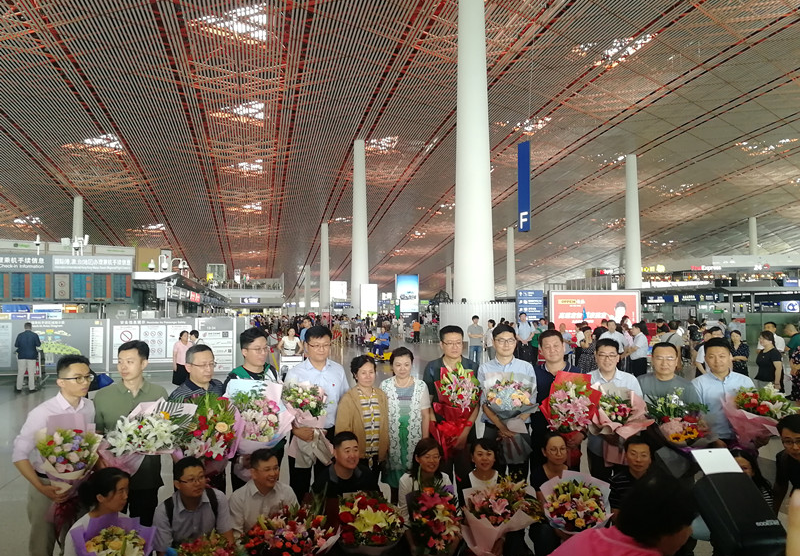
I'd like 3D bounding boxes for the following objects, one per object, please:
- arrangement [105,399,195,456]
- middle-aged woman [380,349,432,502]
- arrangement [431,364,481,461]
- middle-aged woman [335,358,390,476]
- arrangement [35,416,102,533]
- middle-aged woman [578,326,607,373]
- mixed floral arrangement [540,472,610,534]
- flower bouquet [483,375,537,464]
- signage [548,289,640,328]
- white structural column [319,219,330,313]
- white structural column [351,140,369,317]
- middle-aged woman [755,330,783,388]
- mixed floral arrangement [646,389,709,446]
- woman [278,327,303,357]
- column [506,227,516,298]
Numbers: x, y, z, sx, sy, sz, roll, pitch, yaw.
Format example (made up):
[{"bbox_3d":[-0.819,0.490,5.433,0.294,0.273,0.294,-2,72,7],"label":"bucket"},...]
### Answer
[{"bbox_3d":[-1.477,0.882,3.680,0.480,0.310,0.300,1,-3,-20],"label":"arrangement"},{"bbox_3d":[0.040,1.338,4.657,0.410,1.640,0.280,0,-3,0],"label":"middle-aged woman"},{"bbox_3d":[0.395,0.948,4.400,0.330,0.670,0.260,7,1,3],"label":"arrangement"},{"bbox_3d":[-0.271,1.361,4.558,0.430,1.589,0.280,1,-3,-18],"label":"middle-aged woman"},{"bbox_3d":[-1.636,0.960,3.080,0.310,0.530,0.270,1,6,-16],"label":"arrangement"},{"bbox_3d":[4.134,1.854,13.400,0.500,1.610,0.400,-2,-3,23],"label":"middle-aged woman"},{"bbox_3d":[1.027,1.319,3.650,0.380,0.300,0.280,-1,-3,9],"label":"mixed floral arrangement"},{"bbox_3d":[0.806,1.024,4.550,0.400,0.660,0.310,-1,-3,6],"label":"flower bouquet"},{"bbox_3d":[8.741,1.728,28.000,4.100,2.300,0.300,0,-3,-10],"label":"signage"},{"bbox_3d":[-14.277,-1.040,118.000,1.900,19.100,1.900,1,-3,-13],"label":"white structural column"},{"bbox_3d":[-5.927,-6.579,92.000,2.700,27.400,2.700,0,-3,-12],"label":"white structural column"},{"bbox_3d":[5.559,1.589,9.400,0.330,1.600,0.460,1,-3,-16],"label":"middle-aged woman"},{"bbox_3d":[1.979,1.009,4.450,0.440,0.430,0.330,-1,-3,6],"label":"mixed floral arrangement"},{"bbox_3d":[-2.557,1.929,14.559,0.520,1.544,0.320,0,-3,-3],"label":"woman"},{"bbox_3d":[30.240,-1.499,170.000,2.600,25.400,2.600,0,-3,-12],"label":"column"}]

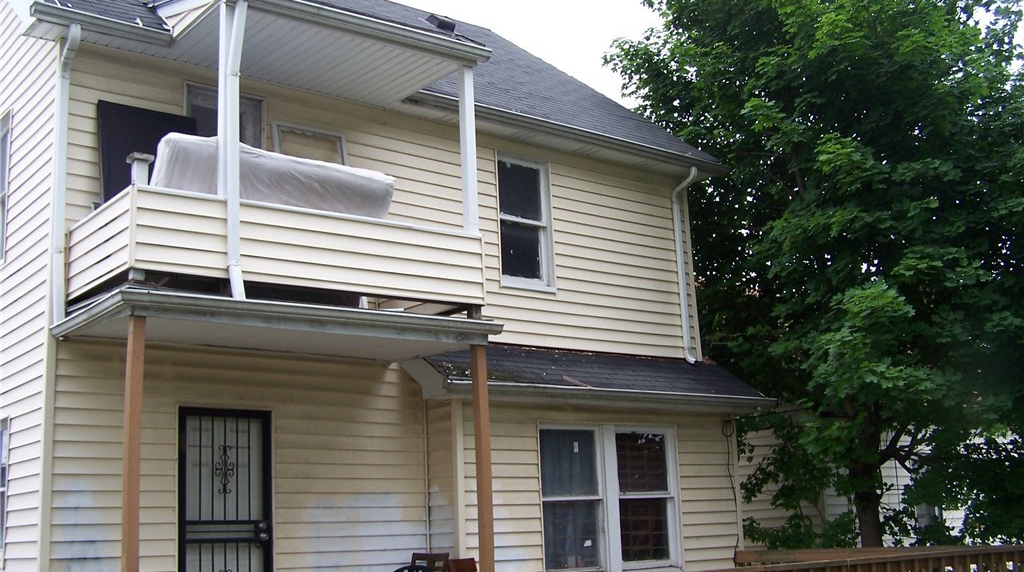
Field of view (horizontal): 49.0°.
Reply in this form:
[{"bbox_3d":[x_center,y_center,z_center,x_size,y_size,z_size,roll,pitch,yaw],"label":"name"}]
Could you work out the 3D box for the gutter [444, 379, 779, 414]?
[{"bbox_3d":[1.178,1.138,11.477,4.520,0.140,0.140,7,-15,-37],"label":"gutter"}]

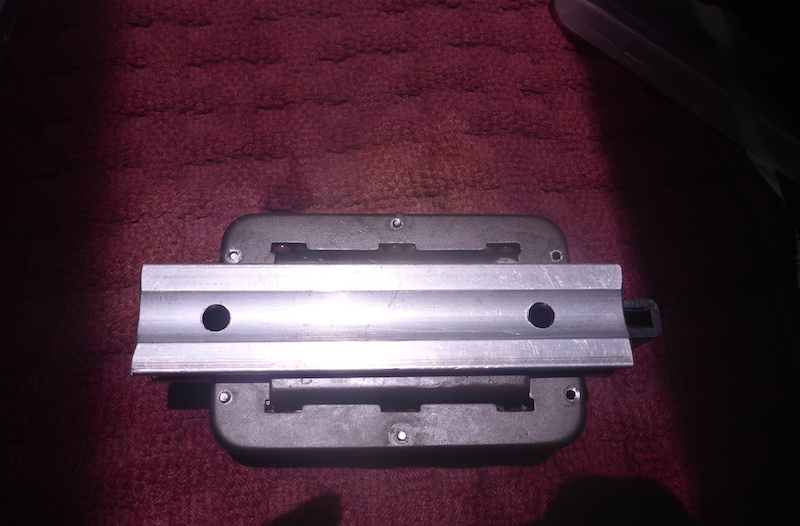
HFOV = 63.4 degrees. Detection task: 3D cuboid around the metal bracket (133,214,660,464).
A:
[{"bbox_3d":[0.008,0.031,0.284,0.224,0.056,0.111,0,72,-4],"label":"metal bracket"}]

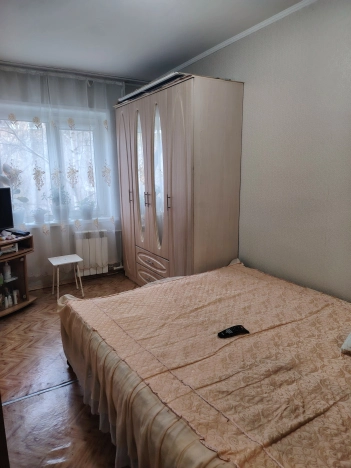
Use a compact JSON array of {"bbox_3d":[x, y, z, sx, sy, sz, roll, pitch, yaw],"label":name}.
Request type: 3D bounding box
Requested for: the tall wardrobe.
[{"bbox_3d":[-0.039,-0.364,3.540,0.524,2.106,1.597,-8,14,-31],"label":"tall wardrobe"}]

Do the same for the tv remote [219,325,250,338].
[{"bbox_3d":[0.320,0.549,1.809,0.168,0.021,0.062,-6,13,-23],"label":"tv remote"}]

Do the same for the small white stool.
[{"bbox_3d":[-1.216,0.491,3.660,0.310,0.428,0.295,-8,14,-31],"label":"small white stool"}]

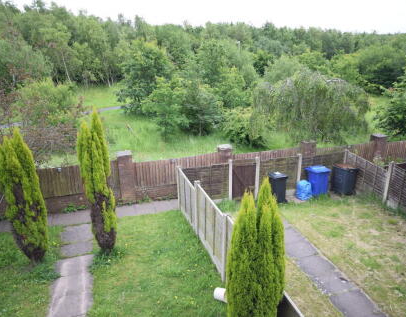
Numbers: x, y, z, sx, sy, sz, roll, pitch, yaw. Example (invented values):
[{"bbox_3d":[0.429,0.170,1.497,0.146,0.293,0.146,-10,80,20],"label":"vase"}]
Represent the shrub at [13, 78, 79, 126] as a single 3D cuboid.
[{"bbox_3d":[-13.205,-4.886,27.162,5.100,3.800,4.600,-7,17,-25],"label":"shrub"}]

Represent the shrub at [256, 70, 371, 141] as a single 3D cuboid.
[{"bbox_3d":[7.154,-3.689,21.492,7.500,4.600,6.600,5,16,18],"label":"shrub"}]

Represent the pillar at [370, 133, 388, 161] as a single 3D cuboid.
[{"bbox_3d":[7.629,-0.177,13.985,0.520,1.760,0.520,-4,16,-17],"label":"pillar"}]

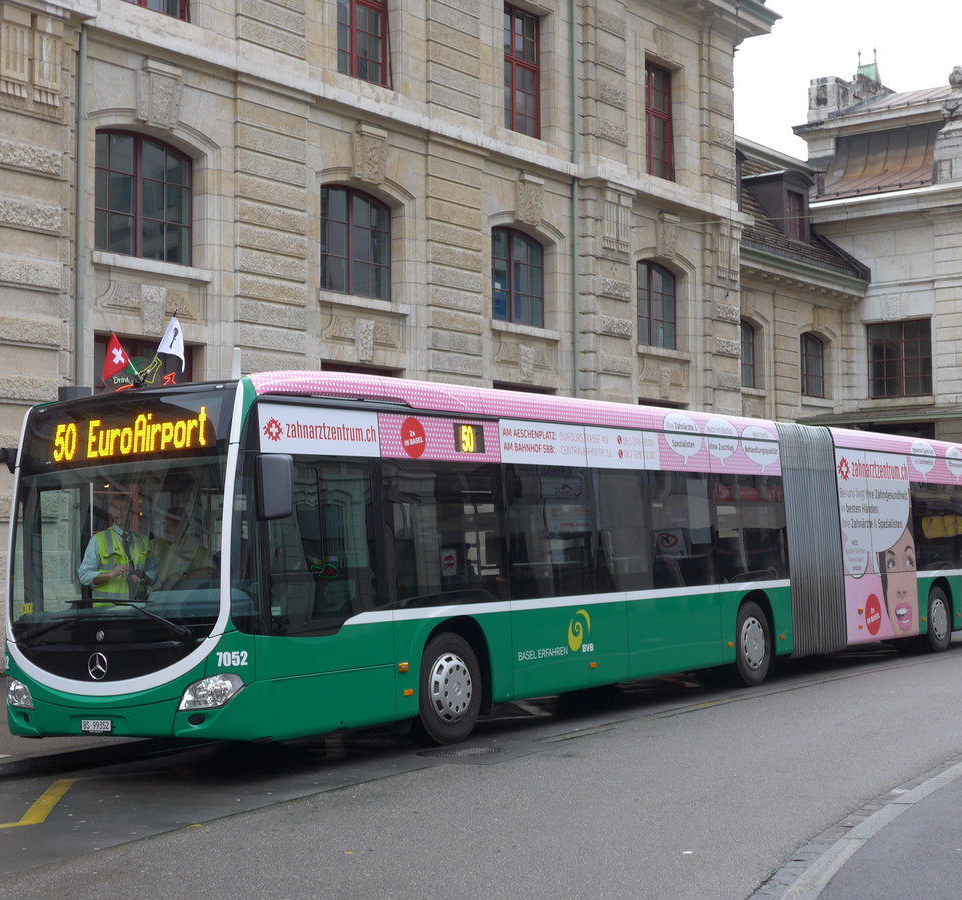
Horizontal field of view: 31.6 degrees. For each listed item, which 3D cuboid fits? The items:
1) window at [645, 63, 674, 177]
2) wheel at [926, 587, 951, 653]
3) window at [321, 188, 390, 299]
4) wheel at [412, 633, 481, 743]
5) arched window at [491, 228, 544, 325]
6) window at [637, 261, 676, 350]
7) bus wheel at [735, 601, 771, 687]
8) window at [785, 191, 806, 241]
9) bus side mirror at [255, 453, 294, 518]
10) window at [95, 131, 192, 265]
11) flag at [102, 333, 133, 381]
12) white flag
[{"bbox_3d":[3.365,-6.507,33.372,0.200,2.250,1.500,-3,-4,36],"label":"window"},{"bbox_3d":[6.313,2.373,23.900,0.300,0.950,0.950,-2,-3,35],"label":"wheel"},{"bbox_3d":[-1.852,-3.029,24.758,0.200,1.606,1.850,-2,-3,35],"label":"window"},{"bbox_3d":[-0.356,2.010,14.383,0.290,0.950,0.950,-2,-3,34],"label":"wheel"},{"bbox_3d":[0.545,-3.039,29.674,0.200,1.700,1.900,-3,-4,36],"label":"arched window"},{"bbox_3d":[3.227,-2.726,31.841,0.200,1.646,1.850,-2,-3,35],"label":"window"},{"bbox_3d":[2.914,2.166,18.969,0.300,0.950,0.950,-2,-3,34],"label":"bus wheel"},{"bbox_3d":[8.327,-6.176,44.930,0.150,1.230,1.080,-3,-4,36],"label":"window"},{"bbox_3d":[-1.489,0.263,12.244,0.260,0.450,0.120,-2,-3,22],"label":"bus side mirror"},{"bbox_3d":[-4.535,-3.398,22.658,0.200,1.700,1.900,-3,-4,36],"label":"window"},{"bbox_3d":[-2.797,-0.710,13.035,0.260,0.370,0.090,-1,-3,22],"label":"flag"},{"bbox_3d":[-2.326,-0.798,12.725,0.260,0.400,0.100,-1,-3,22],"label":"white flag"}]

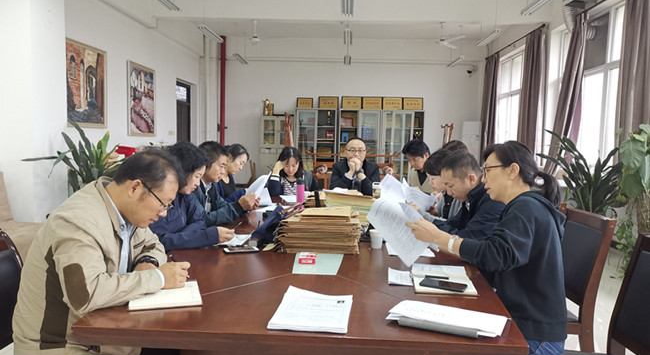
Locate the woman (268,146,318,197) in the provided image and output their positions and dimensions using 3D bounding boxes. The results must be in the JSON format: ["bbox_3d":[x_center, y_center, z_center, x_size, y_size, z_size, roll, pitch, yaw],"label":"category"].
[{"bbox_3d":[-0.309,0.328,4.706,0.480,1.200,0.700,2,4,3],"label":"woman"}]

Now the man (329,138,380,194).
[{"bbox_3d":[0.281,0.277,4.704,0.520,1.300,0.680,1,4,4],"label":"man"}]

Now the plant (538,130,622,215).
[{"bbox_3d":[2.652,0.232,5.261,0.850,1.420,0.830,1,4,3],"label":"plant"}]

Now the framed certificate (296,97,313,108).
[{"bbox_3d":[-0.464,-1.705,11.643,0.370,0.250,0.025,1,4,3],"label":"framed certificate"}]

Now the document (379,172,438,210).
[{"bbox_3d":[0.504,0.090,2.994,0.330,0.240,0.070,-2,22,45],"label":"document"}]

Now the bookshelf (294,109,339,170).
[{"bbox_3d":[-0.185,-0.564,11.661,0.910,1.940,0.400,2,4,3],"label":"bookshelf"}]

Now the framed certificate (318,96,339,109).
[{"bbox_3d":[0.096,-1.691,11.536,0.450,0.285,0.030,2,4,3],"label":"framed certificate"}]

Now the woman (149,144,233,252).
[{"bbox_3d":[-0.819,0.446,2.580,0.750,1.250,0.520,2,4,5],"label":"woman"}]

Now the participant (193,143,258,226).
[{"bbox_3d":[-0.653,0.407,3.051,0.670,1.250,0.520,2,4,15],"label":"participant"}]

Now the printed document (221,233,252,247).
[{"bbox_3d":[-0.483,0.307,2.544,0.210,0.012,0.280,1,4,-3],"label":"printed document"}]

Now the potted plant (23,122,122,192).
[{"bbox_3d":[-2.381,0.173,4.842,1.050,1.380,1.000,2,4,3],"label":"potted plant"}]

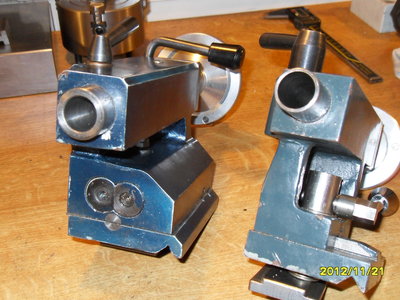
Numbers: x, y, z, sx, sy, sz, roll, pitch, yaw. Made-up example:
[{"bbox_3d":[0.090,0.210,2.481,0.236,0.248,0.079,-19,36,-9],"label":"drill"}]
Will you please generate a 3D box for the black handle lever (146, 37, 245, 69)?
[{"bbox_3d":[-0.006,-0.066,0.337,0.091,0.018,0.015,19,21,41],"label":"black handle lever"}]

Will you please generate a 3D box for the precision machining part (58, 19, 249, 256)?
[{"bbox_3d":[-0.019,-0.022,0.348,0.097,0.130,0.204,9,16,15],"label":"precision machining part"}]

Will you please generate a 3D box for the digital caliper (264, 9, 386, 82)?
[{"bbox_3d":[0.145,-0.137,0.616,0.069,0.015,0.233,-7,35,-11],"label":"digital caliper"}]

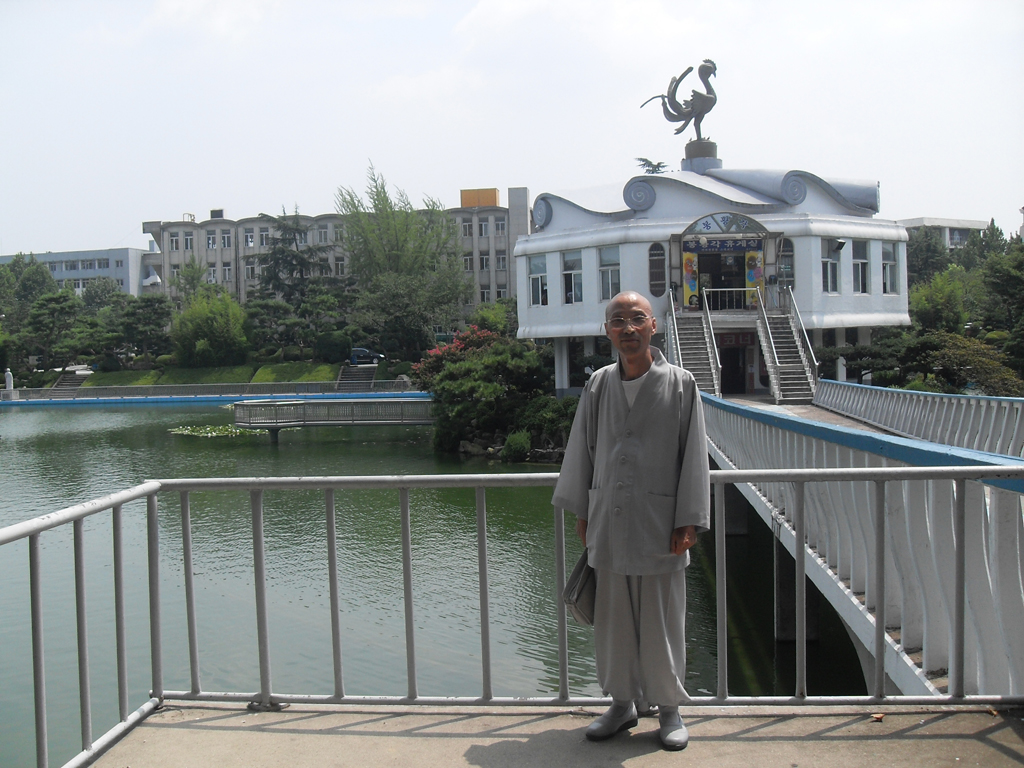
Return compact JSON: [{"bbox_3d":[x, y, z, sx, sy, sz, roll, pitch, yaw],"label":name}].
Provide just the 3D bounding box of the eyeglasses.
[{"bbox_3d":[0.430,-0.221,3.999,0.143,0.046,0.140,-3,2,11],"label":"eyeglasses"}]

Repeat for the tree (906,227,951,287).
[{"bbox_3d":[33.327,-8.000,88.000,4.800,9.500,4.800,-1,2,21],"label":"tree"}]

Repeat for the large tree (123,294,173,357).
[{"bbox_3d":[-30.639,-4.539,92.000,4.400,6.000,4.300,-2,2,-18],"label":"large tree"}]

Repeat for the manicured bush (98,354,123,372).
[{"bbox_3d":[-33.015,-1.686,90.000,1.950,1.500,1.900,-2,2,0],"label":"manicured bush"}]

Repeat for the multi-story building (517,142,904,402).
[{"bbox_3d":[8.771,-5.280,49.944,16.900,10.900,17.600,-1,2,5],"label":"multi-story building"}]

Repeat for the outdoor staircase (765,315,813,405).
[{"bbox_3d":[9.401,-0.956,37.650,1.300,3.000,4.800,-2,2,6],"label":"outdoor staircase"}]

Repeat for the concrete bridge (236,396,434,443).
[{"bbox_3d":[-6.932,1.464,44.500,8.500,1.700,2.800,-2,2,6],"label":"concrete bridge"}]

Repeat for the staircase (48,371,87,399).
[{"bbox_3d":[-35.090,0.198,86.500,2.600,1.900,2.800,-1,2,9],"label":"staircase"}]

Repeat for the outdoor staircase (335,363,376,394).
[{"bbox_3d":[-12.614,-0.445,88.500,3.050,1.950,4.000,-2,2,-2],"label":"outdoor staircase"}]

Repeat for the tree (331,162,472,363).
[{"bbox_3d":[-10.105,-11.212,101.000,12.000,17.200,11.000,-2,2,0],"label":"tree"}]

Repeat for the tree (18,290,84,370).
[{"bbox_3d":[-39.129,-4.461,93.000,5.800,7.000,5.500,-2,2,-23],"label":"tree"}]

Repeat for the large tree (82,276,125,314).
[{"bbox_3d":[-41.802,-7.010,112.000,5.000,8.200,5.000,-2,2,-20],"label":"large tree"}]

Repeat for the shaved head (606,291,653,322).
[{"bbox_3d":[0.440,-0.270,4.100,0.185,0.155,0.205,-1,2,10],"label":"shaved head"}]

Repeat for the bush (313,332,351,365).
[{"bbox_3d":[-14.352,-2.911,88.000,3.000,2.700,2.800,-1,2,9],"label":"bush"}]

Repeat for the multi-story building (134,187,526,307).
[{"bbox_3d":[-18.348,-11.341,124.315,43.000,17.300,13.500,-1,2,8],"label":"multi-story building"}]

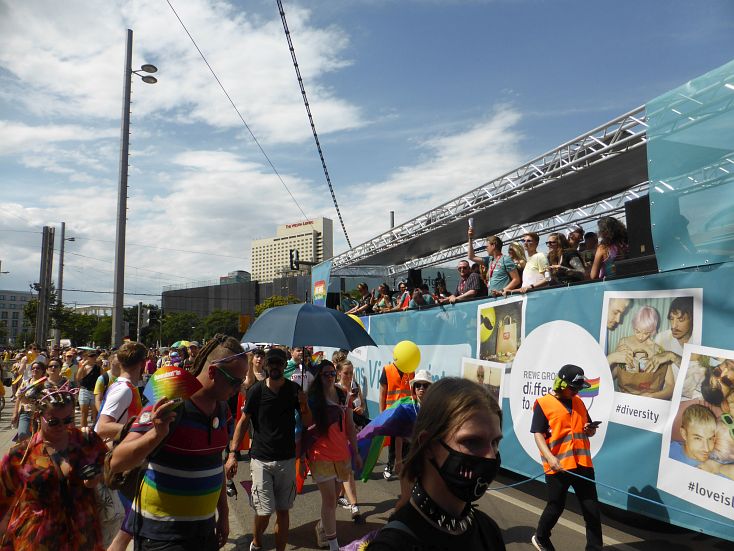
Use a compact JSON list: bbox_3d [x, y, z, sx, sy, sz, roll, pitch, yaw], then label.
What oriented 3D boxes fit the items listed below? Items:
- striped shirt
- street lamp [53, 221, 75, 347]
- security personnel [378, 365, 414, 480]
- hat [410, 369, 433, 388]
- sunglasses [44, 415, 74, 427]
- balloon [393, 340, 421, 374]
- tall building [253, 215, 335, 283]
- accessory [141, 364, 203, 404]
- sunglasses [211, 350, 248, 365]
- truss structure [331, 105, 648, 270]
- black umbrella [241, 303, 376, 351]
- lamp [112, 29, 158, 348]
[{"bbox_3d":[-0.823,0.845,2.240,0.460,0.610,0.320,6,-10,-43],"label":"striped shirt"},{"bbox_3d":[-25.508,1.716,43.206,1.150,12.600,1.150,4,-9,-31],"label":"street lamp"},{"bbox_3d":[0.397,1.845,6.891,0.560,1.790,0.360,0,-8,-10],"label":"security personnel"},{"bbox_3d":[0.605,1.135,5.650,0.270,0.155,0.290,-2,-8,6],"label":"hat"},{"bbox_3d":[-1.531,0.726,2.530,0.140,0.050,0.145,14,4,40],"label":"sunglasses"},{"bbox_3d":[0.444,0.898,5.600,0.295,0.360,0.295,-1,-8,0],"label":"balloon"},{"bbox_3d":[-59.214,7.791,397.512,71.000,96.000,17.000,-6,-9,33],"label":"tall building"},{"bbox_3d":[-0.774,0.439,2.030,0.235,0.155,0.035,-11,-5,-13],"label":"accessory"},{"bbox_3d":[-0.550,0.332,2.050,0.160,0.050,0.145,-19,-14,21],"label":"sunglasses"},{"bbox_3d":[1.817,-0.658,8.876,2.250,0.400,9.800,2,-8,-21],"label":"truss structure"},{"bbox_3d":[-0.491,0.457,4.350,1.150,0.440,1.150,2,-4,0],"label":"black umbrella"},{"bbox_3d":[-7.770,-2.184,17.275,1.200,12.800,1.250,3,-8,-26],"label":"lamp"}]

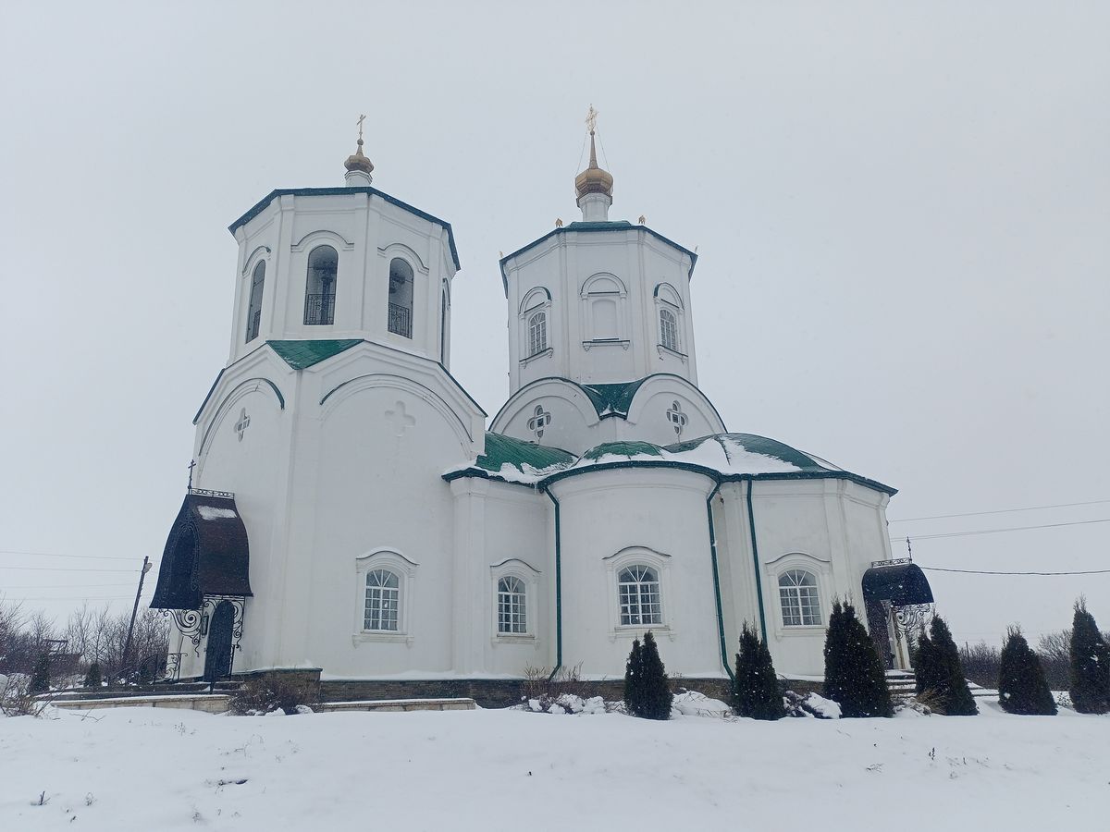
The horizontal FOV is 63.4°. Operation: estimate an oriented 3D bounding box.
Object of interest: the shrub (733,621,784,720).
[{"bbox_3d":[4.843,6.141,21.714,1.215,2.290,1.215,-2,-21,0],"label":"shrub"}]

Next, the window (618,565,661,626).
[{"bbox_3d":[2.442,5.183,26.093,1.151,1.748,0.200,-2,-21,0],"label":"window"}]

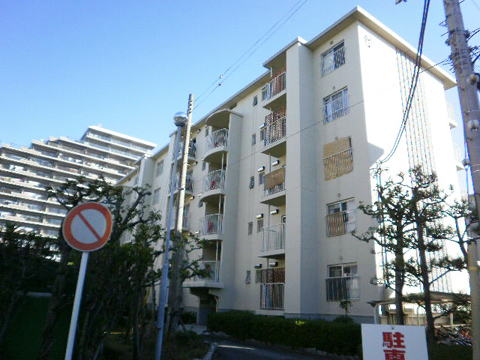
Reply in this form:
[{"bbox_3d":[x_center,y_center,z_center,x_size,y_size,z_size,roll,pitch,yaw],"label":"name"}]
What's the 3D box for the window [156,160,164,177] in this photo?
[{"bbox_3d":[-7.366,-1.089,33.398,0.150,1.410,1.300,16,-23,-33],"label":"window"}]

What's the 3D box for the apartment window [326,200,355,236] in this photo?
[{"bbox_3d":[4.187,1.572,14.965,0.160,1.390,1.440,16,-23,-33],"label":"apartment window"}]

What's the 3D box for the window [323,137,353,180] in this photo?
[{"bbox_3d":[4.366,-0.900,15.959,0.240,1.630,1.560,15,-22,-33],"label":"window"}]

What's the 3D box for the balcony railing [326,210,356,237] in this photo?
[{"bbox_3d":[4.220,1.830,15.005,0.200,0.900,1.570,15,-22,-33],"label":"balcony railing"}]

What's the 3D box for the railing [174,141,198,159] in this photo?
[{"bbox_3d":[-4.380,-2.151,28.135,0.900,1.100,2.150,15,-22,-33],"label":"railing"}]

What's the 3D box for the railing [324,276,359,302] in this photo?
[{"bbox_3d":[3.966,4.244,14.009,0.180,0.820,1.600,16,-23,-33],"label":"railing"}]

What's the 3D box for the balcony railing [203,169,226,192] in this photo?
[{"bbox_3d":[-1.760,0.231,22.280,0.450,1.160,2.650,15,-22,-33],"label":"balcony railing"}]

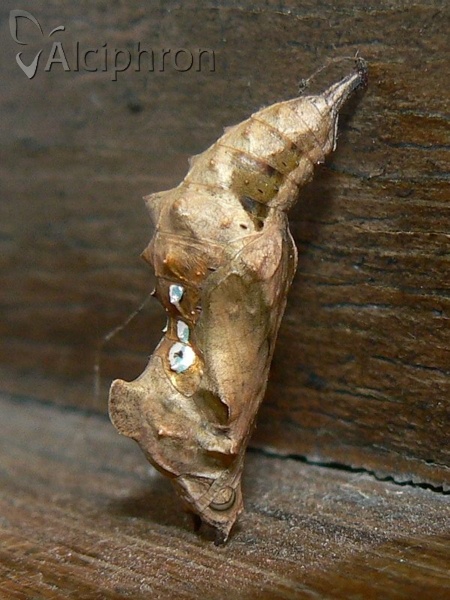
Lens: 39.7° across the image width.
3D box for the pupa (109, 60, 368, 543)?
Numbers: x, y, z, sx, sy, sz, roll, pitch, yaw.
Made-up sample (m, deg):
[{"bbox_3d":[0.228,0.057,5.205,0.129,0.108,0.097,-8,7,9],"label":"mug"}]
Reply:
[{"bbox_3d":[-0.001,-0.001,0.028,0.007,0.022,0.006,19,-6,-22],"label":"pupa"}]

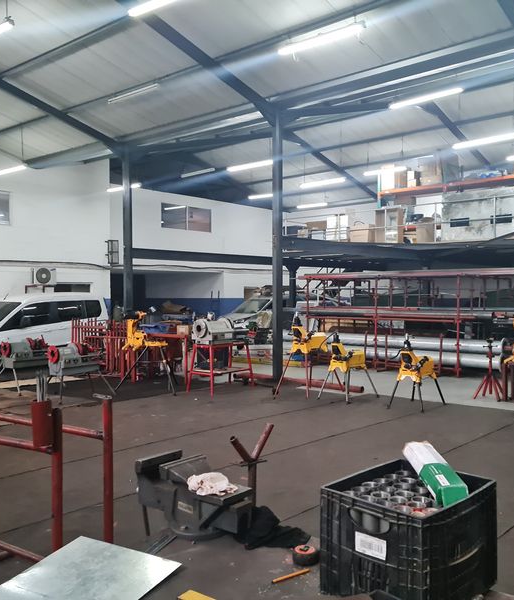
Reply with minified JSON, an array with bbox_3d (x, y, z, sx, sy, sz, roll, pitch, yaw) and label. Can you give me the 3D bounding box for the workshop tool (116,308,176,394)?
[{"bbox_3d":[-2.014,0.931,11.609,1.000,1.460,0.950,0,1,37],"label":"workshop tool"}]

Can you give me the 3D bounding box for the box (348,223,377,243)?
[{"bbox_3d":[3.014,-1.772,17.791,0.620,0.580,0.420,0,1,41],"label":"box"}]

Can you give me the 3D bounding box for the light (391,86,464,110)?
[{"bbox_3d":[3.302,-3.915,12.156,1.520,0.100,0.120,0,1,41],"label":"light"}]

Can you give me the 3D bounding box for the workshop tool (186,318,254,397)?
[{"bbox_3d":[-0.624,0.980,11.364,0.750,1.340,1.170,0,1,41],"label":"workshop tool"}]

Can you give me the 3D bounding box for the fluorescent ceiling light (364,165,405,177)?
[{"bbox_3d":[4.151,-4.167,20.234,1.520,0.100,0.120,0,1,41],"label":"fluorescent ceiling light"}]

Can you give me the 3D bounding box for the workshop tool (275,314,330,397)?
[{"bbox_3d":[0.876,0.954,10.839,0.650,1.390,1.000,0,1,33],"label":"workshop tool"}]

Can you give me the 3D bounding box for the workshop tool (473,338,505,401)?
[{"bbox_3d":[3.915,1.147,10.487,0.540,1.001,0.540,0,1,41],"label":"workshop tool"}]

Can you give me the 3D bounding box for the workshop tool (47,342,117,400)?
[{"bbox_3d":[-3.042,1.200,10.731,0.600,0.950,1.120,0,1,40],"label":"workshop tool"}]

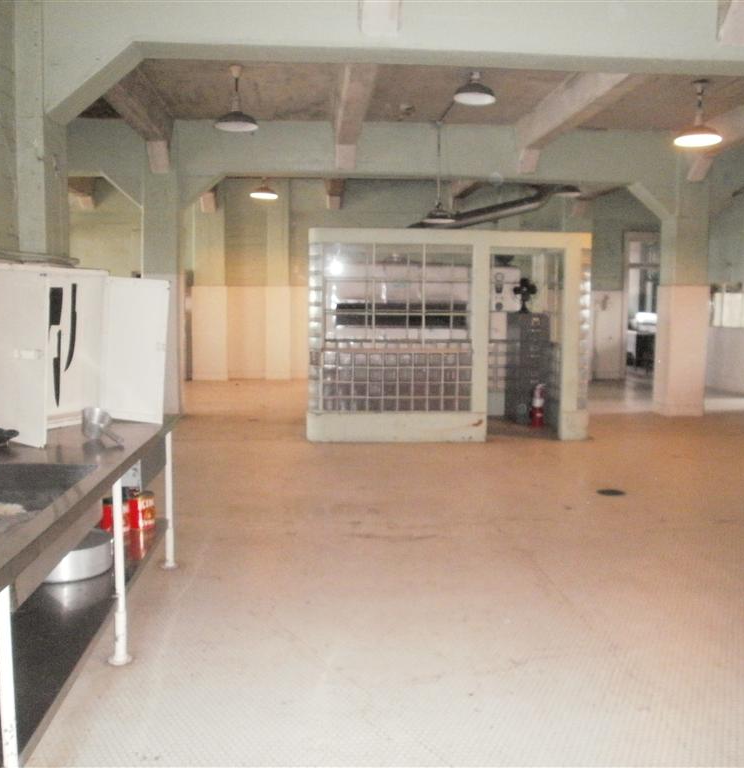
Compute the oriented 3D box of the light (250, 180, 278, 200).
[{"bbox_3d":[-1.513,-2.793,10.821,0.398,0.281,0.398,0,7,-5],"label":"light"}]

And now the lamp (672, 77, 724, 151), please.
[{"bbox_3d":[3.217,-2.667,7.567,0.440,0.634,0.440,0,6,-5],"label":"lamp"}]

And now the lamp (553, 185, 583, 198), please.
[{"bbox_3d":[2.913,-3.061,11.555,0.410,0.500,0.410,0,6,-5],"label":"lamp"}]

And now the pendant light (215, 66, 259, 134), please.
[{"bbox_3d":[-1.262,-2.667,7.188,0.410,0.598,0.410,0,6,-5],"label":"pendant light"}]

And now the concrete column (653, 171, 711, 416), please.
[{"bbox_3d":[3.922,-1.132,9.786,0.444,3.090,0.436,0,7,-5],"label":"concrete column"}]

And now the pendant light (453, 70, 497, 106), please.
[{"bbox_3d":[0.925,-2.681,6.896,0.382,0.243,0.382,0,7,-5],"label":"pendant light"}]

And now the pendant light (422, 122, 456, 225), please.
[{"bbox_3d":[0.790,-2.480,8.968,0.390,1.182,0.390,0,7,-5],"label":"pendant light"}]

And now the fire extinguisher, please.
[{"bbox_3d":[1.973,0.258,9.169,0.165,0.515,0.165,2,6,12],"label":"fire extinguisher"}]

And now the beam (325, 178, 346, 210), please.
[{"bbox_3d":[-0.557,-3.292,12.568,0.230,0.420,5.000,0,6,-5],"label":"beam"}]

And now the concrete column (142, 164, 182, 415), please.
[{"bbox_3d":[-2.591,-1.098,9.643,0.420,3.074,0.420,0,6,-5],"label":"concrete column"}]

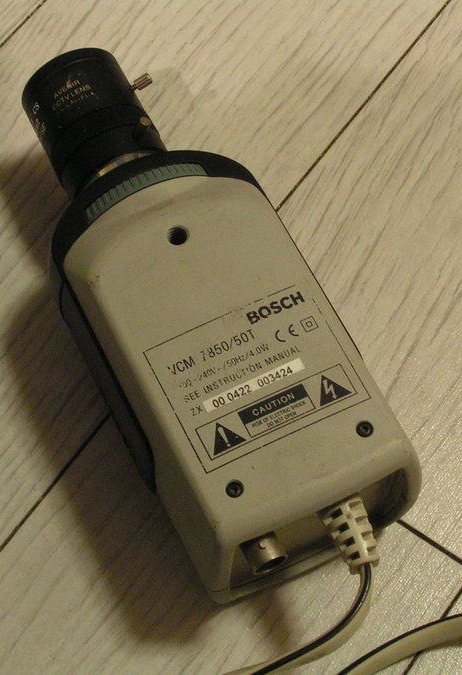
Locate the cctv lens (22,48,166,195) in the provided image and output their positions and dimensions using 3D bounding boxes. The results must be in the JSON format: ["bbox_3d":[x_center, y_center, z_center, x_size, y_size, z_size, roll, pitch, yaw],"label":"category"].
[{"bbox_3d":[-0.040,-0.063,0.455,0.037,0.035,0.046,-24,66,-11],"label":"cctv lens"}]

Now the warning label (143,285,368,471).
[{"bbox_3d":[0.007,0.010,0.379,0.047,0.001,0.038,-24,66,-11],"label":"warning label"}]

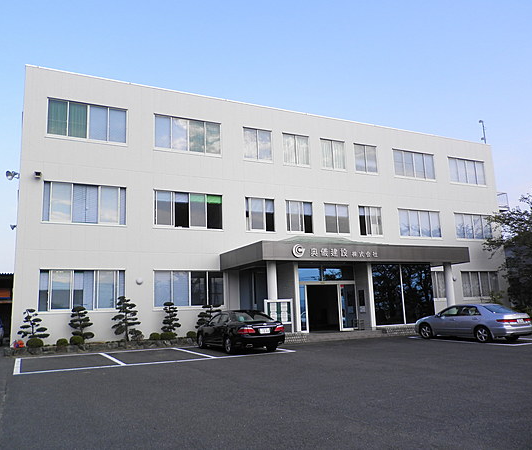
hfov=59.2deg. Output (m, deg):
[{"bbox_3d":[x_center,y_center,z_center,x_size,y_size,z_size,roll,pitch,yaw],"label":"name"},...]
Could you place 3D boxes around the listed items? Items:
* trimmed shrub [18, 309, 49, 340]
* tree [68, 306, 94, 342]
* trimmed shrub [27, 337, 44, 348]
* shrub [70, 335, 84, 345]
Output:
[{"bbox_3d":[-9.464,4.143,19.031,1.189,1.475,1.011,3,-11,-26],"label":"trimmed shrub"},{"bbox_3d":[-7.818,4.220,19.821,1.035,1.557,0.932,3,-11,-26],"label":"tree"},{"bbox_3d":[-9.250,4.721,18.740,0.650,0.422,0.585,3,-11,-26],"label":"trimmed shrub"},{"bbox_3d":[-7.837,4.780,19.420,0.568,0.397,0.540,3,-11,-26],"label":"shrub"}]

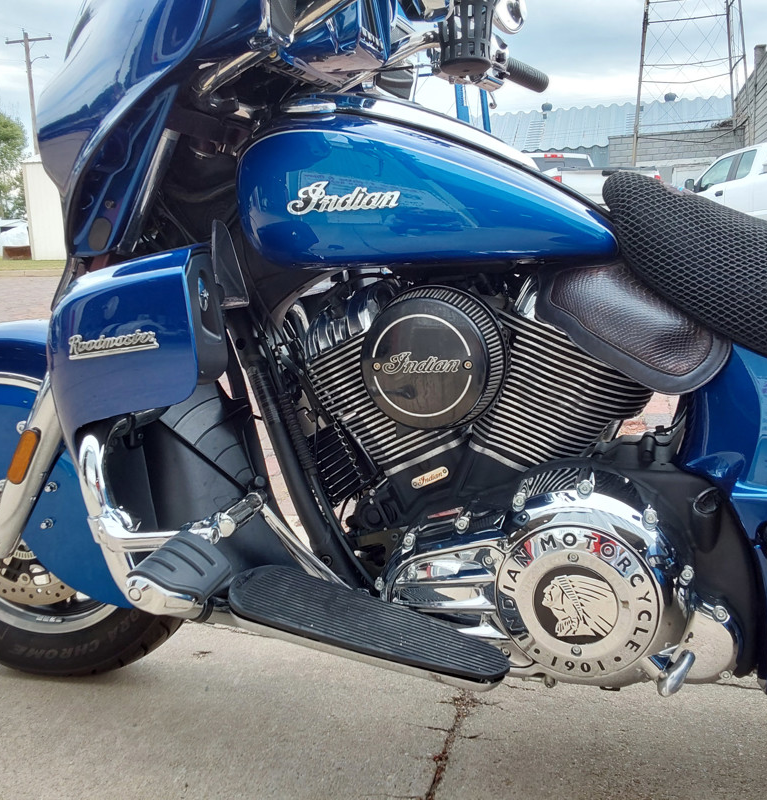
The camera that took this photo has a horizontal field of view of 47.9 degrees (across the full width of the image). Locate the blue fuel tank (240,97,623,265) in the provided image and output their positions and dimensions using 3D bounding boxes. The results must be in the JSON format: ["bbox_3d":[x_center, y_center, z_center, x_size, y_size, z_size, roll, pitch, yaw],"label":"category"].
[{"bbox_3d":[0.073,-0.336,1.306,0.553,0.251,0.370,0,12,13],"label":"blue fuel tank"}]

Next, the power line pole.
[{"bbox_3d":[-15.210,-11.165,37.952,2.440,9.636,0.500,1,12,15],"label":"power line pole"}]

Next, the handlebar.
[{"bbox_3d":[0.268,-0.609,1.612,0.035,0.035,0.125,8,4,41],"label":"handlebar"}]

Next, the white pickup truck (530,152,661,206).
[{"bbox_3d":[3.081,-3.806,16.968,2.020,1.930,5.850,-5,12,-12],"label":"white pickup truck"}]

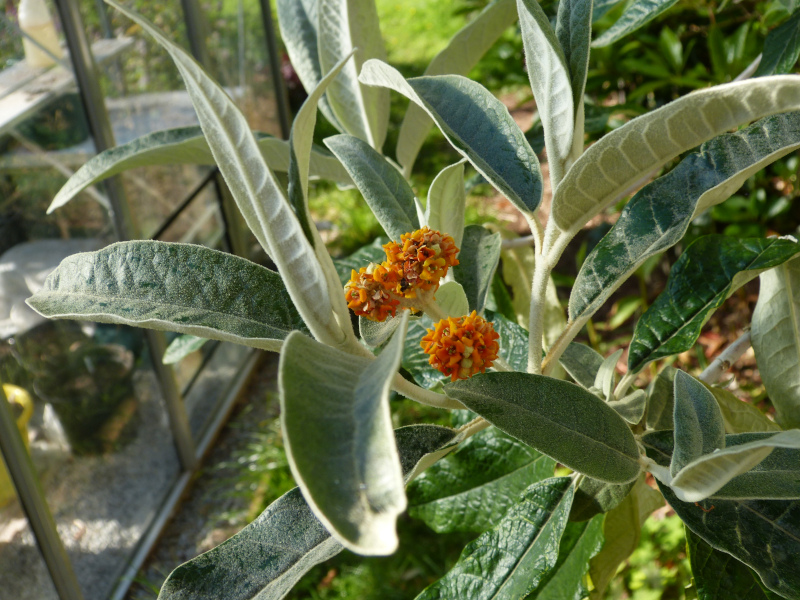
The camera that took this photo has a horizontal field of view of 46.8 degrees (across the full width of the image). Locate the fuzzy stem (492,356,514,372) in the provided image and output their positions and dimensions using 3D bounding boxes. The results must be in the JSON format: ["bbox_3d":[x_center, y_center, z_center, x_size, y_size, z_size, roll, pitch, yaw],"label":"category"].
[{"bbox_3d":[0.033,0.021,0.299,0.003,0.010,0.003,-58,37,0],"label":"fuzzy stem"}]

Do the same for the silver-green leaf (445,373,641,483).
[{"bbox_3d":[0.045,0.041,0.291,0.070,0.010,0.030,22,71,-10],"label":"silver-green leaf"}]

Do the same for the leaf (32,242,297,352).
[{"bbox_3d":[-0.070,0.001,0.291,0.099,0.012,0.032,9,72,-2],"label":"leaf"}]

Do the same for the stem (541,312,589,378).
[{"bbox_3d":[0.056,0.016,0.318,0.004,0.004,0.025,34,78,10],"label":"stem"}]

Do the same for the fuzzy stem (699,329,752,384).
[{"bbox_3d":[0.137,0.024,0.385,0.033,0.006,0.006,-40,73,-18],"label":"fuzzy stem"}]

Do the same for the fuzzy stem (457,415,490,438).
[{"bbox_3d":[0.024,0.042,0.305,0.013,0.003,0.003,-30,-9,0],"label":"fuzzy stem"}]

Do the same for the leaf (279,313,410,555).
[{"bbox_3d":[-0.015,0.037,0.253,0.035,0.063,0.026,-2,-12,-4],"label":"leaf"}]

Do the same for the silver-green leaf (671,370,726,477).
[{"bbox_3d":[0.099,0.042,0.309,0.018,0.037,0.009,0,-13,18],"label":"silver-green leaf"}]

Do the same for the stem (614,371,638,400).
[{"bbox_3d":[0.080,0.030,0.328,0.004,0.004,0.012,33,65,14],"label":"stem"}]

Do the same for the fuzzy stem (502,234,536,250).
[{"bbox_3d":[0.050,-0.024,0.390,0.015,0.004,0.004,-10,2,0],"label":"fuzzy stem"}]

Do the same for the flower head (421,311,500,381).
[{"bbox_3d":[0.019,0.014,0.290,0.025,0.024,0.025,-4,30,4],"label":"flower head"}]

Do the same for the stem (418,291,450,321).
[{"bbox_3d":[0.011,0.002,0.296,0.004,0.012,0.004,-45,19,1],"label":"stem"}]

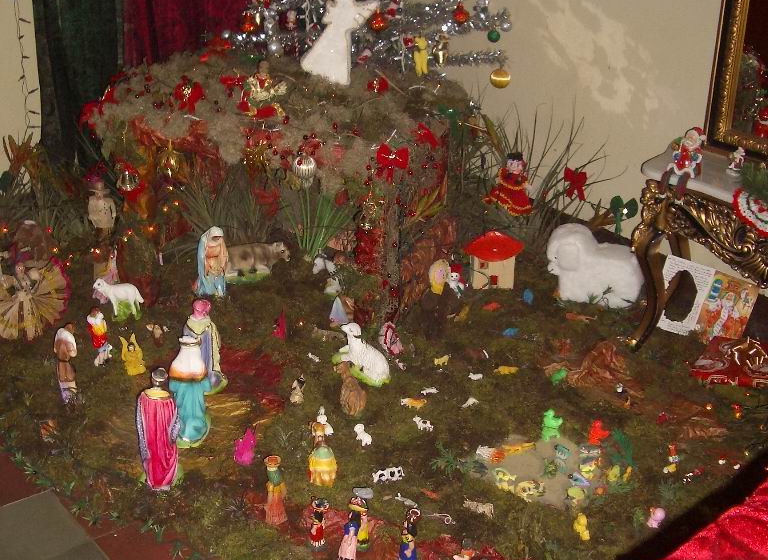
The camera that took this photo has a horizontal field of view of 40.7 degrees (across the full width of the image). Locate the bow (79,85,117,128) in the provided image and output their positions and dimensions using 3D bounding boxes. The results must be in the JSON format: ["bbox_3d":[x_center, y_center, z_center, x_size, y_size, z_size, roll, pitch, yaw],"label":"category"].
[{"bbox_3d":[-0.983,-0.595,3.550,0.104,0.132,0.060,17,17,27],"label":"bow"}]

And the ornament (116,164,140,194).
[{"bbox_3d":[-0.879,-0.345,3.550,0.080,0.092,0.080,3,23,-1],"label":"ornament"}]

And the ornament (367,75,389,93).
[{"bbox_3d":[-0.025,-0.755,3.980,0.086,0.065,0.060,3,23,-1],"label":"ornament"}]

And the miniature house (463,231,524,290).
[{"bbox_3d":[0.412,-0.088,3.915,0.235,0.204,0.235,3,23,-3],"label":"miniature house"}]

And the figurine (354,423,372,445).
[{"bbox_3d":[-0.056,0.423,2.831,0.056,0.062,0.030,17,27,28],"label":"figurine"}]

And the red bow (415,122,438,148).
[{"bbox_3d":[0.145,-0.493,3.530,0.088,0.092,0.050,-2,23,-13],"label":"red bow"}]

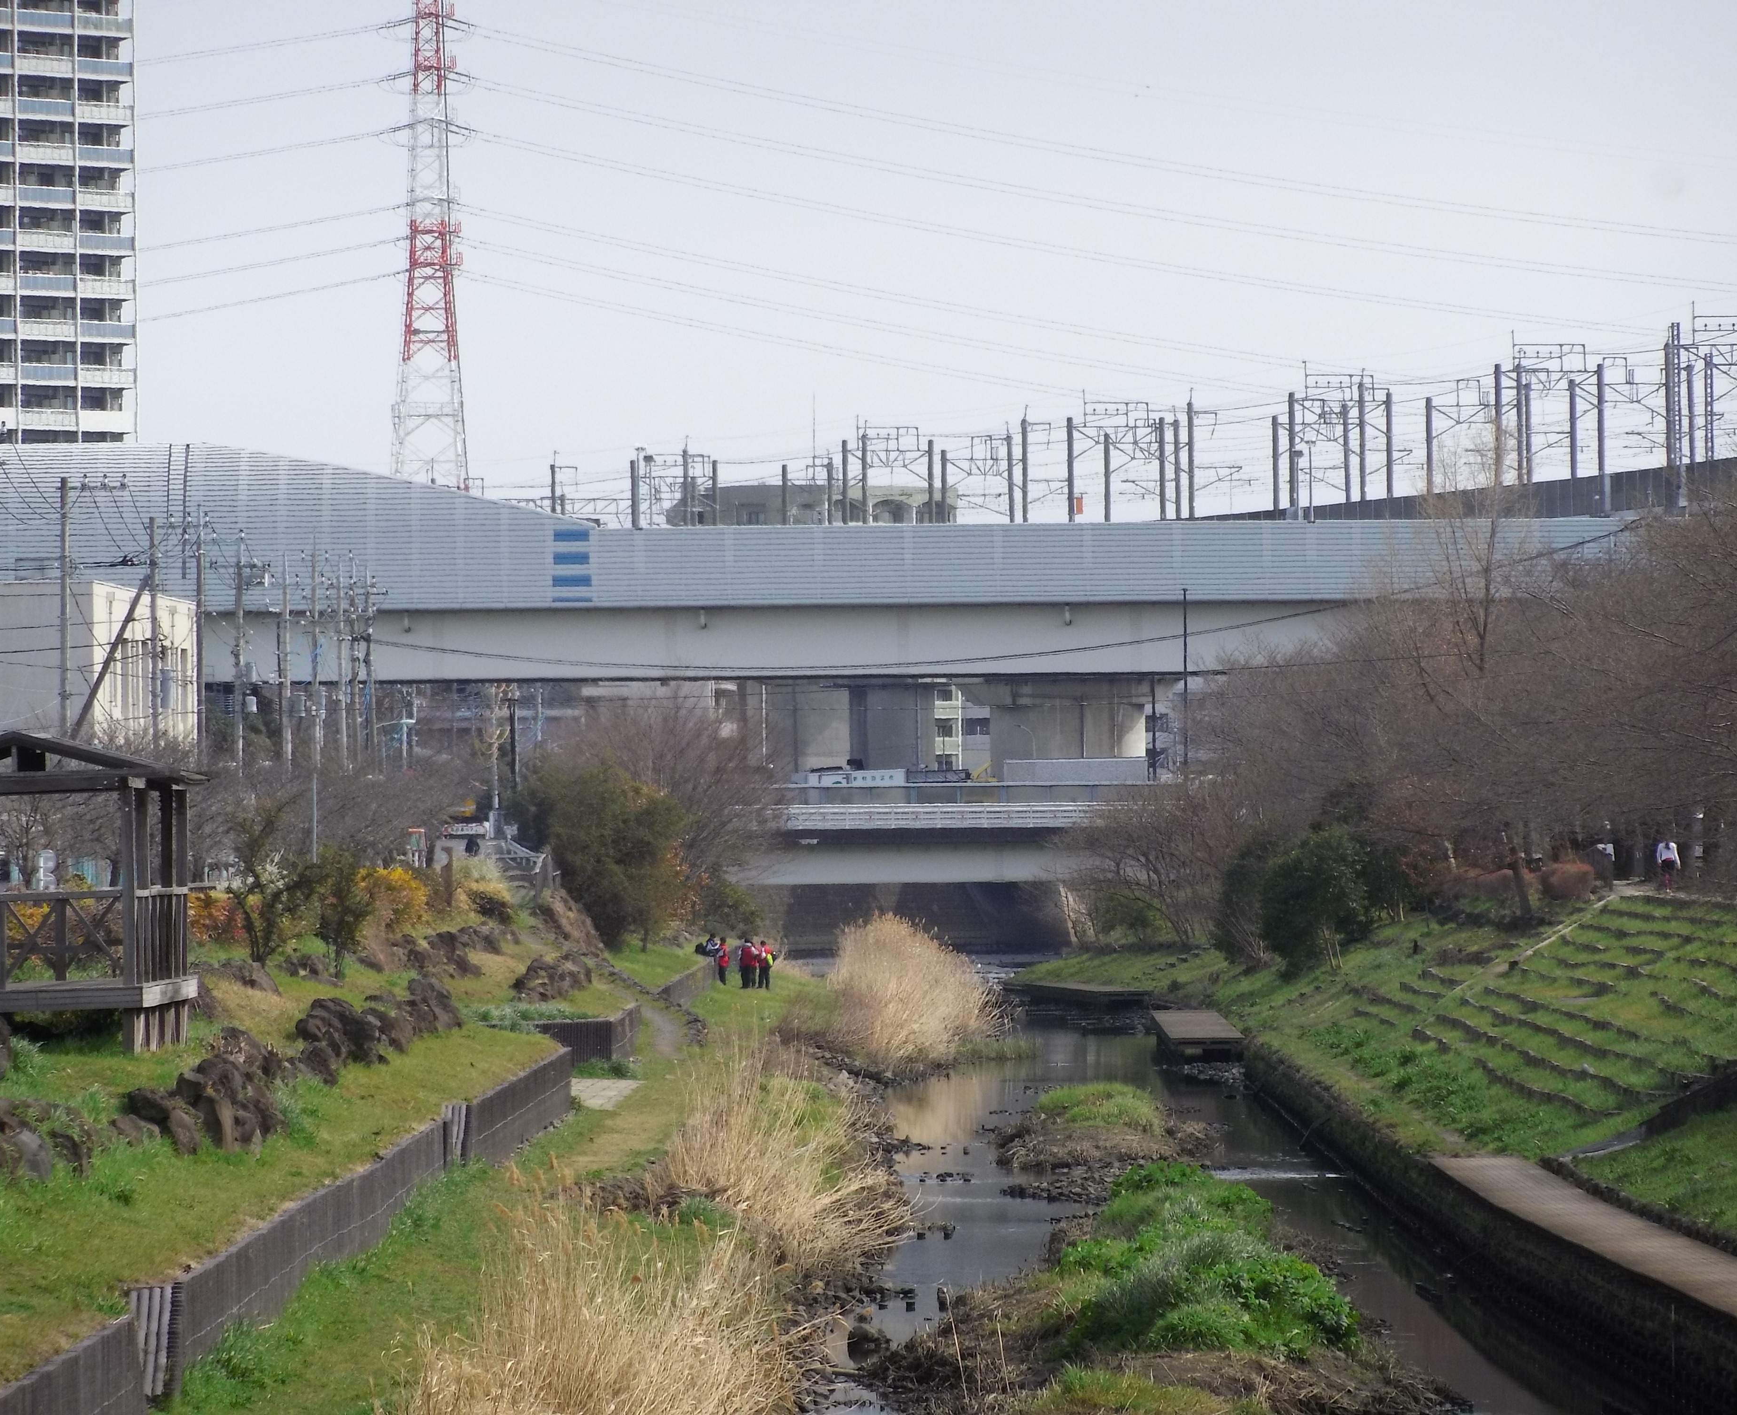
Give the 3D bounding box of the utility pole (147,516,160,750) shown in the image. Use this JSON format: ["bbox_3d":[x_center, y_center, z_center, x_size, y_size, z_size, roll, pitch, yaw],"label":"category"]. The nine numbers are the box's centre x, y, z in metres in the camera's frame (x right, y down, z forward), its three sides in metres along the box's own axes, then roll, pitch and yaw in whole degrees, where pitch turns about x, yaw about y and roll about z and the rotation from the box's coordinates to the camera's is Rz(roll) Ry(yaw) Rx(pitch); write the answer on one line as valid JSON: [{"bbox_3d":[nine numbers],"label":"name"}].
[{"bbox_3d":[-22.203,-0.039,425.000,0.300,11.800,0.300,-1,-1,0],"label":"utility pole"}]

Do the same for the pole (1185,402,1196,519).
[{"bbox_3d":[21.203,-15.220,895.000,0.350,9.700,0.350,-1,-1,0],"label":"pole"}]

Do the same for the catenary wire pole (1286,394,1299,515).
[{"bbox_3d":[25.415,-14.564,817.000,0.360,8.400,0.360,-1,-1,0],"label":"catenary wire pole"}]

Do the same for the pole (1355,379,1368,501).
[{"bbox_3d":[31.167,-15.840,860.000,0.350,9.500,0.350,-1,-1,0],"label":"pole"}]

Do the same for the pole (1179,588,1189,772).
[{"bbox_3d":[13.832,-0.321,595.000,0.180,9.800,0.180,-1,-1,0],"label":"pole"}]

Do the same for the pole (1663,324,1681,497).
[{"bbox_3d":[43.492,-15.823,735.000,0.470,9.600,0.470,-1,-1,0],"label":"pole"}]

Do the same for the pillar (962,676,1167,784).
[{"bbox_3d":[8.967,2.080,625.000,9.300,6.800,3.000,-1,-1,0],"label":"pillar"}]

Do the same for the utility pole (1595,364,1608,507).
[{"bbox_3d":[41.460,-15.045,772.000,0.360,8.800,0.360,-1,-1,0],"label":"utility pole"}]

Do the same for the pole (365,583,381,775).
[{"bbox_3d":[-20.779,0.085,572.000,0.320,11.200,0.320,-1,-1,0],"label":"pole"}]

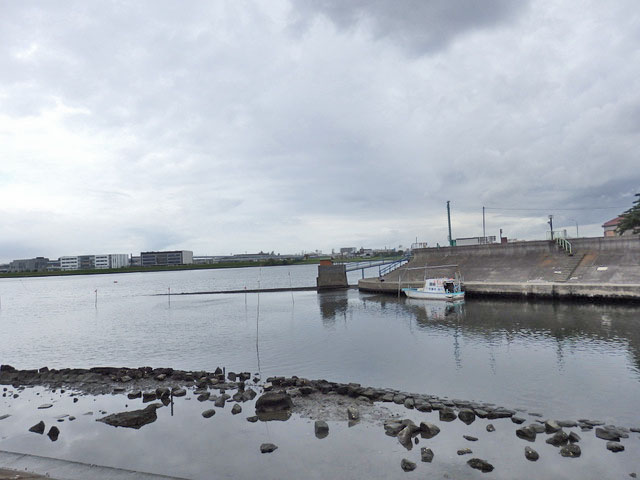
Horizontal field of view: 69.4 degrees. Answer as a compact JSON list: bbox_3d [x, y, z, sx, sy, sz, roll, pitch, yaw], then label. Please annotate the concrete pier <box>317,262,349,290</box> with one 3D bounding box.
[{"bbox_3d":[1.771,5.286,65.500,4.100,3.700,2.800,-3,-3,8],"label":"concrete pier"}]

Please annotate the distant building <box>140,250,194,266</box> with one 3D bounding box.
[{"bbox_3d":[-204.574,25.672,618.000,57.000,18.500,30.000,-3,-3,6],"label":"distant building"}]

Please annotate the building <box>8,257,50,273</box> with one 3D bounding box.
[{"bbox_3d":[-382.735,33.654,610.000,38.000,17.000,26.000,-3,-3,6],"label":"building"}]

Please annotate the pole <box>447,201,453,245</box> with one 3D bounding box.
[{"bbox_3d":[18.816,-2.203,67.000,0.350,6.900,0.350,-3,-3,9],"label":"pole"}]

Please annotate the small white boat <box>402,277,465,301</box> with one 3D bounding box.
[{"bbox_3d":[10.740,4.662,44.800,2.050,2.200,7.000,-1,-3,-35],"label":"small white boat"}]

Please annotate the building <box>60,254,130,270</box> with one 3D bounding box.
[{"bbox_3d":[-290.461,29.499,598.000,67.000,18.000,41.000,-3,-3,6],"label":"building"}]

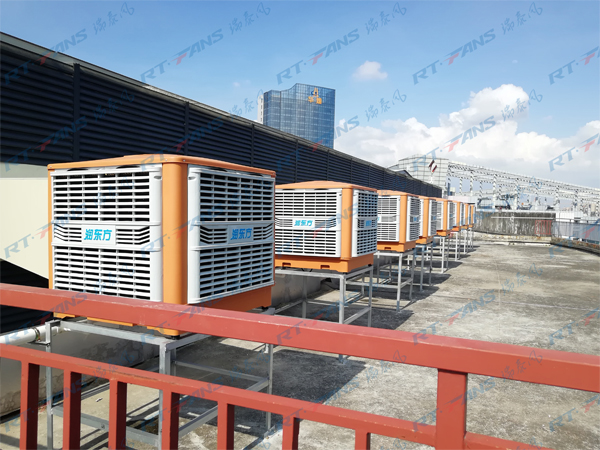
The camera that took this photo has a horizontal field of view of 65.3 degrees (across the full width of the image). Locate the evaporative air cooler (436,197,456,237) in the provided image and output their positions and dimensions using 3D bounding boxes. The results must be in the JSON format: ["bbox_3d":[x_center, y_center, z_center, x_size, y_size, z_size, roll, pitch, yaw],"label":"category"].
[{"bbox_3d":[3.565,-0.223,12.753,1.060,1.010,1.060,1,2,25],"label":"evaporative air cooler"}]

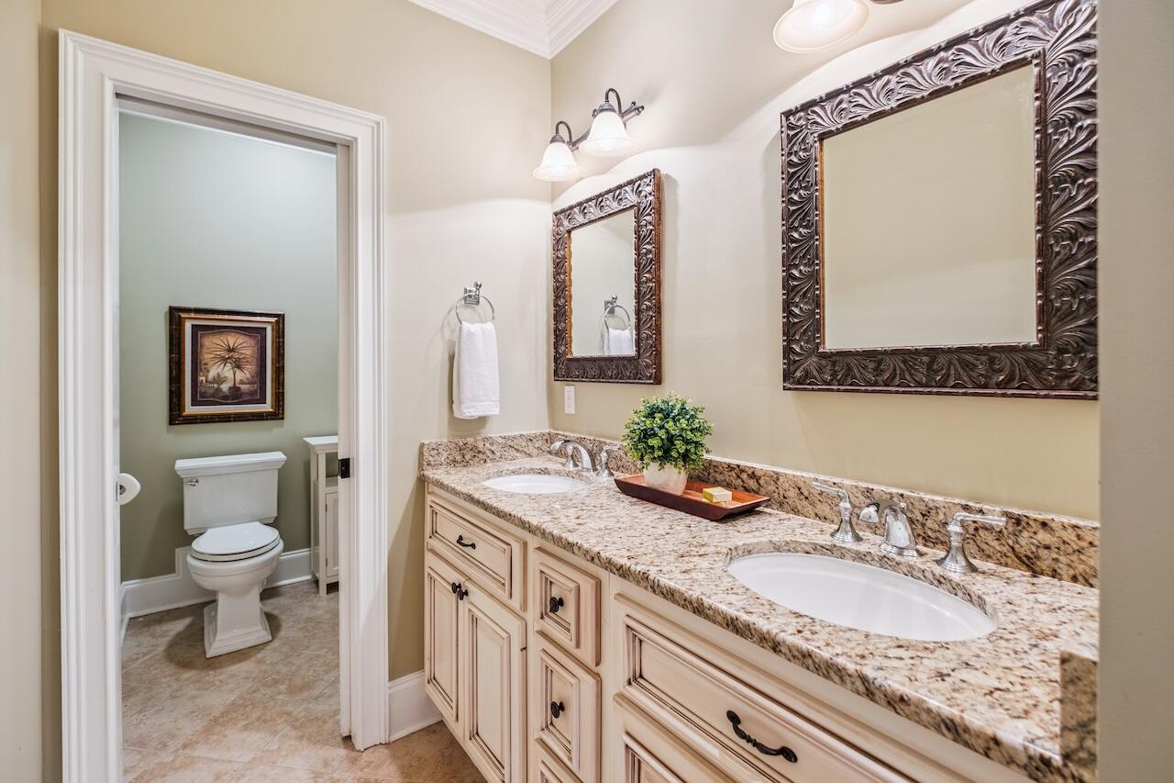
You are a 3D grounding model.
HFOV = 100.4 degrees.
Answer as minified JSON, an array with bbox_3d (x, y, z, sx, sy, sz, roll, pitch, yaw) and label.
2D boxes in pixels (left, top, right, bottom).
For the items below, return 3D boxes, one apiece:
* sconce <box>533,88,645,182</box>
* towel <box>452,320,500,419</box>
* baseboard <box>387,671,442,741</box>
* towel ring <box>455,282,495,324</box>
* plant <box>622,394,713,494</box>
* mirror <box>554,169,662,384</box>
[{"bbox_3d":[-0.017,-0.885,1.676,0.215,0.210,0.510,-1,2,-37],"label":"sconce"},{"bbox_3d":[-0.399,-0.078,1.787,0.160,0.344,0.060,-1,2,-37],"label":"towel"},{"bbox_3d":[-0.596,1.096,1.732,0.197,0.200,0.018,-1,2,-37],"label":"baseboard"},{"bbox_3d":[-0.415,-0.300,1.795,0.152,0.204,0.068,-1,2,-37],"label":"towel ring"},{"bbox_3d":[0.214,0.142,1.349,0.240,0.278,0.240,0,1,0],"label":"plant"},{"bbox_3d":[0.046,-0.363,1.749,0.035,0.662,0.575,-1,2,-37],"label":"mirror"}]

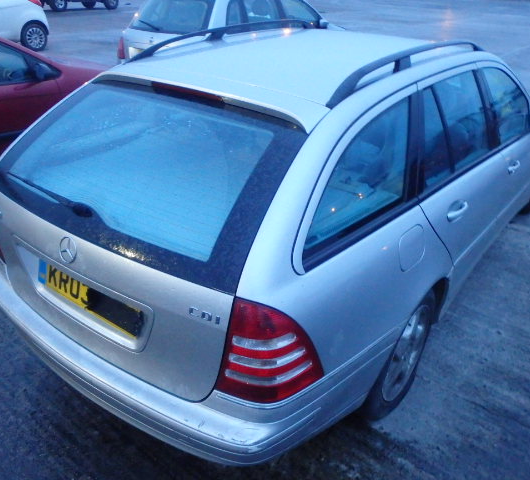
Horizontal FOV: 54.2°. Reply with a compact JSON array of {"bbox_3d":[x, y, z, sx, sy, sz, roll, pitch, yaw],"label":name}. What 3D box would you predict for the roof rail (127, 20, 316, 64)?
[{"bbox_3d":[-0.130,-1.073,2.728,0.055,0.115,1.580,21,32,30],"label":"roof rail"}]

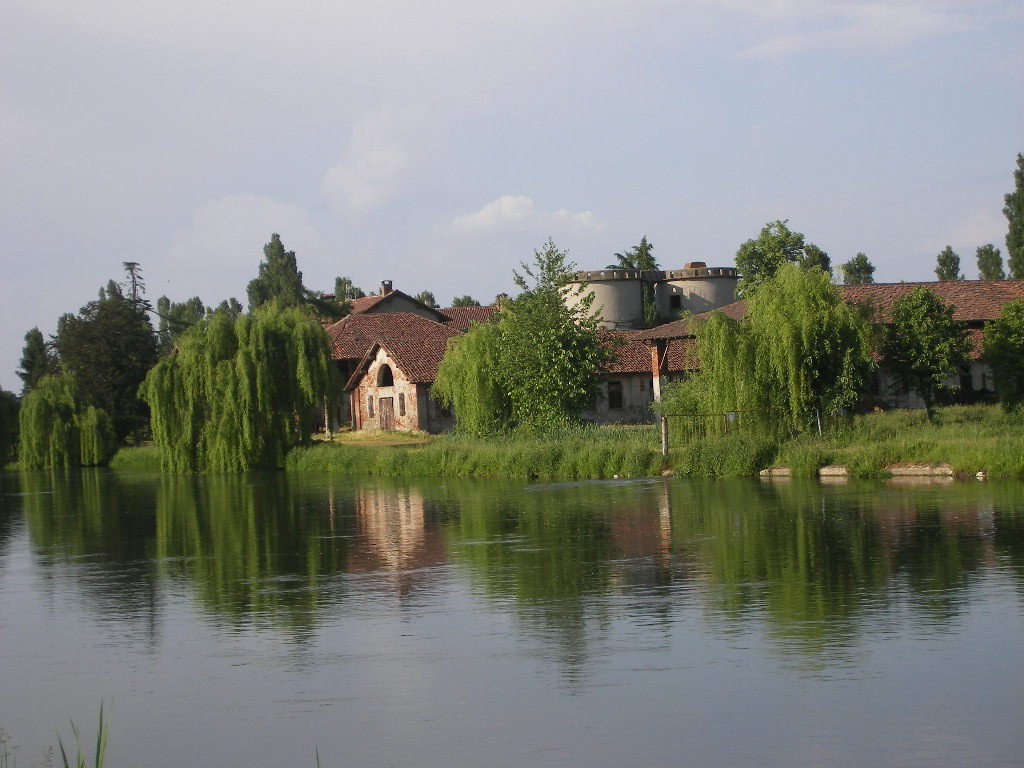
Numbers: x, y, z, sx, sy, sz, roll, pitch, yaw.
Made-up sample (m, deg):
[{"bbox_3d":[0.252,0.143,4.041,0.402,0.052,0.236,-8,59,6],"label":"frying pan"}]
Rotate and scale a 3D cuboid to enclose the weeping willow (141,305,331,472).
[{"bbox_3d":[-14.405,0.235,116.000,9.740,8.610,9.000,-3,-1,0],"label":"weeping willow"}]

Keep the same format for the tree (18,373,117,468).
[{"bbox_3d":[-28.049,2.303,140.000,6.000,5.940,6.000,-3,-1,0],"label":"tree"}]

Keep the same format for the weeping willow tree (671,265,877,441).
[{"bbox_3d":[10.214,-1.368,88.000,8.080,6.760,7.500,-3,-1,0],"label":"weeping willow tree"}]

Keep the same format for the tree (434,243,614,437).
[{"bbox_3d":[0.478,-2.162,101.000,7.770,8.740,6.800,-3,-1,0],"label":"tree"}]

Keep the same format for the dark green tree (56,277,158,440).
[{"bbox_3d":[-32.064,-1.854,175.000,8.110,12.370,8.000,-3,-1,0],"label":"dark green tree"}]

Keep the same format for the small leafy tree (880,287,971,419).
[{"bbox_3d":[17.147,-1.306,92.000,3.620,5.360,3.700,-3,-1,0],"label":"small leafy tree"}]

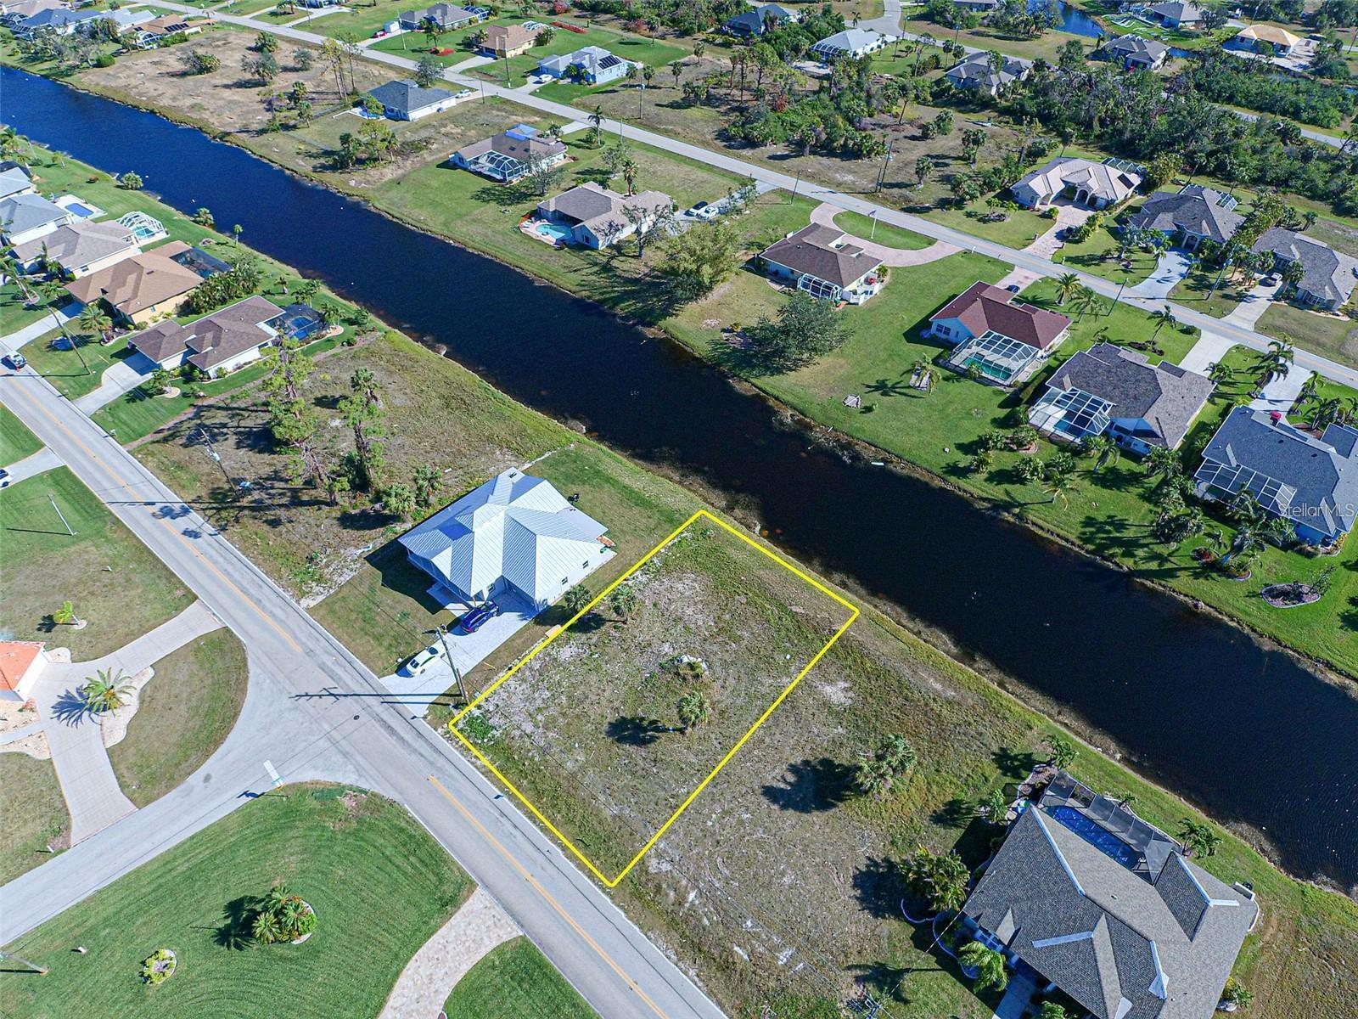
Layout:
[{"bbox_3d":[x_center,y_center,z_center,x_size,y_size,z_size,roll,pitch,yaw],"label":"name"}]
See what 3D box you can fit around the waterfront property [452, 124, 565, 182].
[{"bbox_3d":[-40.494,-88.602,164.985,21.502,5.000,24.485,28,54,25],"label":"waterfront property"}]

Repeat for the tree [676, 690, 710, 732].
[{"bbox_3d":[1.190,22.080,71.020,3.200,4.600,3.170,32,53,28],"label":"tree"}]

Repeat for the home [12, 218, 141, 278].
[{"bbox_3d":[-121.950,-53.460,135.200,18.870,5.630,18.780,29,52,26],"label":"home"}]

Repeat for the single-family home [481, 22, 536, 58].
[{"bbox_3d":[-54.360,-153.630,218.770,14.940,5.430,17.980,34,54,29],"label":"single-family home"}]

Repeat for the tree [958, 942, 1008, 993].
[{"bbox_3d":[23.413,35.884,51.860,3.700,3.400,3.700,-1,47,1],"label":"tree"}]

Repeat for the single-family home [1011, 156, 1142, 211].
[{"bbox_3d":[92.116,-75.312,154.268,20.400,5.500,24.500,35,57,27],"label":"single-family home"}]

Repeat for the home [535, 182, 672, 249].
[{"bbox_3d":[-16.431,-66.902,146.898,21.500,5.200,24.000,34,56,27],"label":"home"}]

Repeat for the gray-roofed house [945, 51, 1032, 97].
[{"bbox_3d":[95.287,-134.205,203.227,18.944,5.300,25.000,33,56,28],"label":"gray-roofed house"}]

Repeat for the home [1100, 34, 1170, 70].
[{"bbox_3d":[157.747,-158.537,229.406,18.000,5.200,23.500,36,57,28],"label":"home"}]

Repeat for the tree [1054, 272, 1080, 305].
[{"bbox_3d":[69.371,-39.551,119.056,4.600,6.400,4.600,34,56,28],"label":"tree"}]

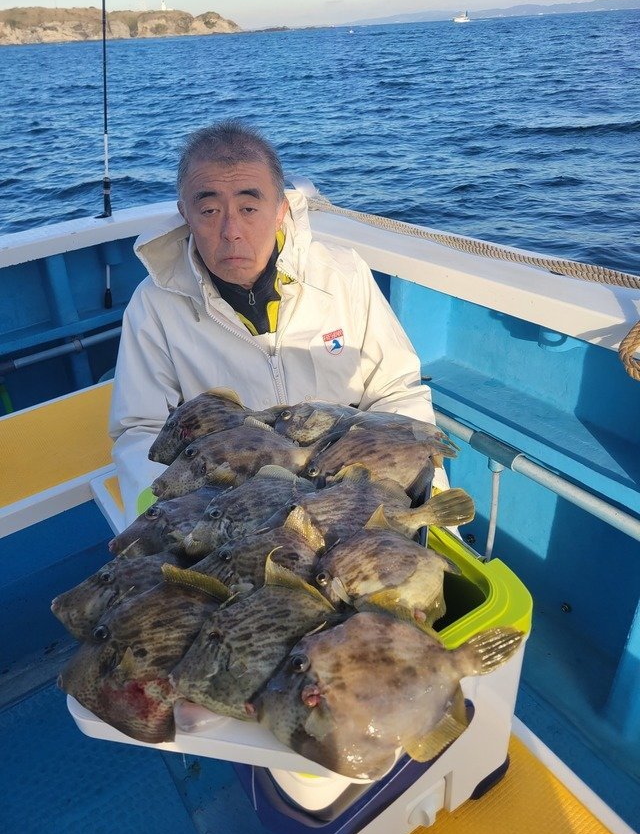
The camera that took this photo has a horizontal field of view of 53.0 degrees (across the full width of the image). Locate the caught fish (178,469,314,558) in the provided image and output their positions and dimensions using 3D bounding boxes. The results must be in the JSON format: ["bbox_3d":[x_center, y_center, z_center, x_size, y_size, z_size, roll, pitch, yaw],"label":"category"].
[{"bbox_3d":[-0.070,0.136,0.855,0.240,0.048,0.125,-19,51,-14],"label":"caught fish"}]

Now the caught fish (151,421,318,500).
[{"bbox_3d":[-0.107,0.077,0.937,0.265,0.048,0.130,-17,51,-12],"label":"caught fish"}]

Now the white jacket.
[{"bbox_3d":[-0.083,-0.067,1.174,0.570,0.610,0.450,-3,31,0],"label":"white jacket"}]

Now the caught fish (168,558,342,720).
[{"bbox_3d":[-0.049,0.262,0.683,0.255,0.050,0.145,-14,47,-10],"label":"caught fish"}]

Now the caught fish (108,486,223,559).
[{"bbox_3d":[-0.168,0.147,0.846,0.240,0.048,0.125,-22,52,-16],"label":"caught fish"}]

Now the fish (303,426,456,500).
[{"bbox_3d":[0.075,0.076,0.926,0.250,0.048,0.125,-17,51,-11],"label":"fish"}]

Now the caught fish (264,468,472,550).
[{"bbox_3d":[0.058,0.141,0.839,0.275,0.048,0.135,-11,50,-7],"label":"caught fish"}]

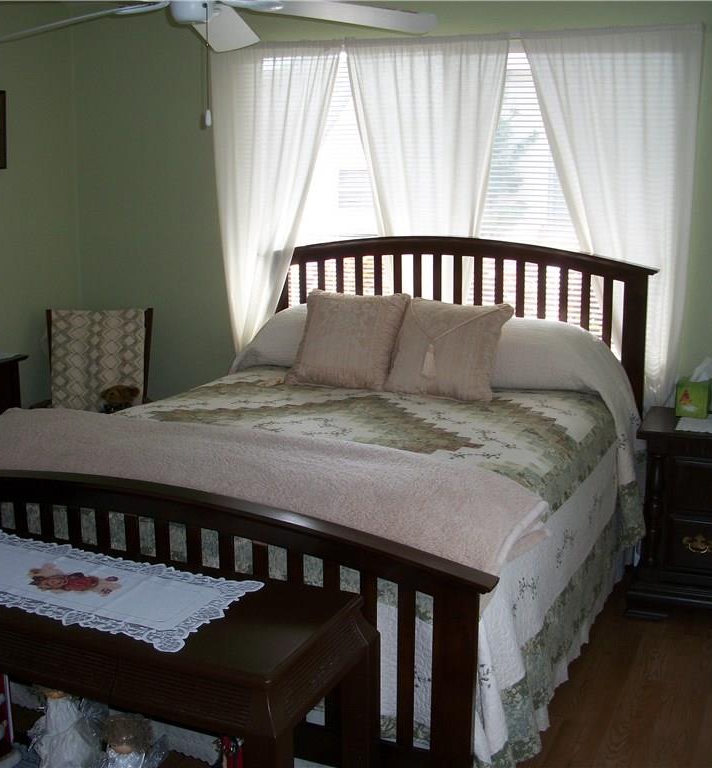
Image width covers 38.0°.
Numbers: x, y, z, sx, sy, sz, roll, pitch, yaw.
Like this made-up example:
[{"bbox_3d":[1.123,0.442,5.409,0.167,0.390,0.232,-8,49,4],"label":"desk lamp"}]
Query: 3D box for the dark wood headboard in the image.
[{"bbox_3d":[0.363,0.046,4.250,1.675,1.290,0.080,6,13,24],"label":"dark wood headboard"}]

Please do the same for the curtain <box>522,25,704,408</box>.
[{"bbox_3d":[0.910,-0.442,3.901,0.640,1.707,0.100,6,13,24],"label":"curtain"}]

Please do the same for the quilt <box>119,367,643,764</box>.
[{"bbox_3d":[-0.097,0.439,3.305,1.654,0.718,1.810,6,13,24],"label":"quilt"}]

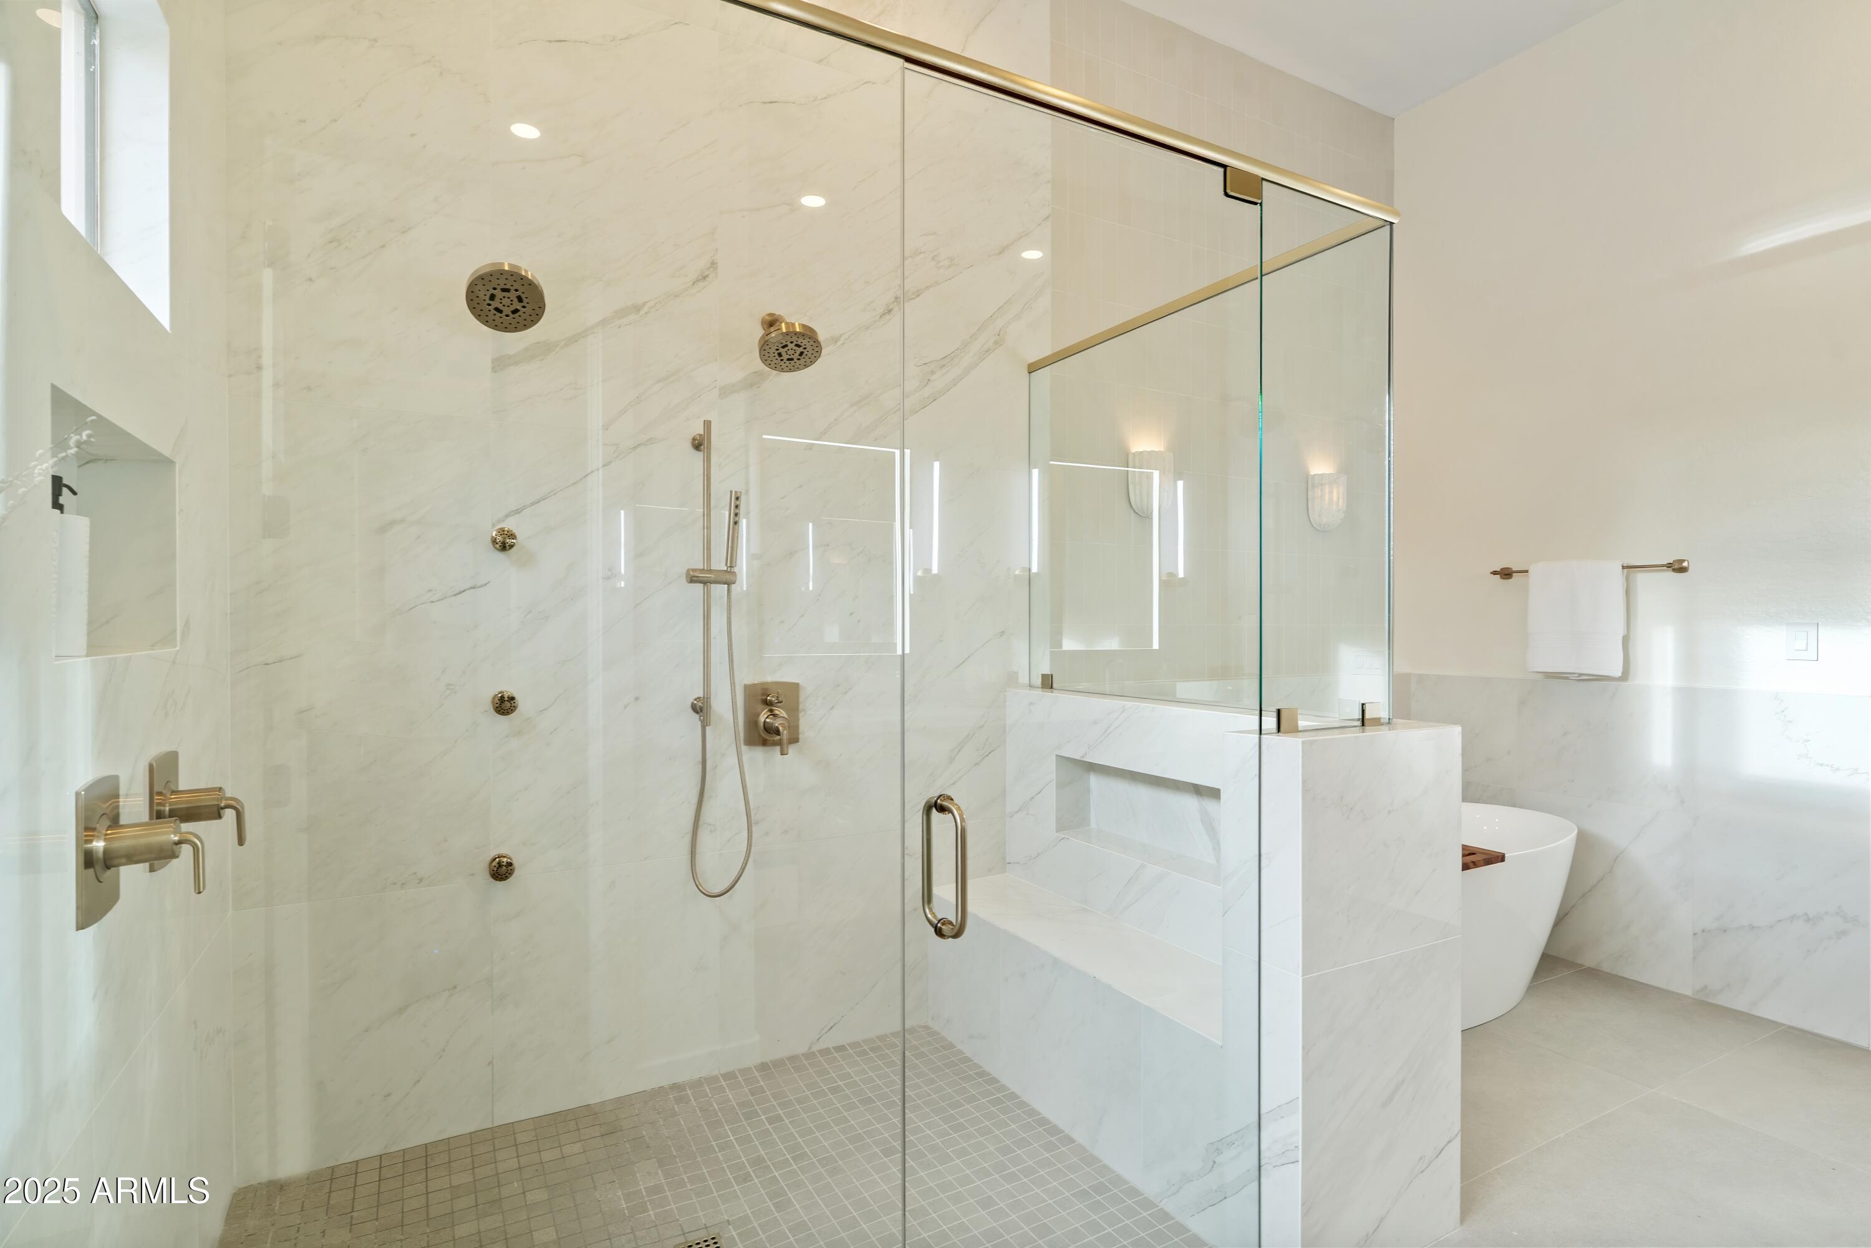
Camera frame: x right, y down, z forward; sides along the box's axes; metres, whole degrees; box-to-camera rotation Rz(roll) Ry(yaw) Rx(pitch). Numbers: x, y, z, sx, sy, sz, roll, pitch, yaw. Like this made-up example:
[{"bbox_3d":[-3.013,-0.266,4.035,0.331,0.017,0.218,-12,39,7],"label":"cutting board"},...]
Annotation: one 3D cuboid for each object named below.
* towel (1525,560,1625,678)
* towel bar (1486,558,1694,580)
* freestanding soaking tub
[{"bbox_3d":[2.453,-0.018,3.578,0.065,0.445,0.330,0,0,-29],"label":"towel"},{"bbox_3d":[2.487,-0.207,3.589,0.088,0.050,0.655,0,0,-29],"label":"towel bar"},{"bbox_3d":[1.623,1.034,3.289,1.600,0.595,0.800,0,0,-29],"label":"freestanding soaking tub"}]

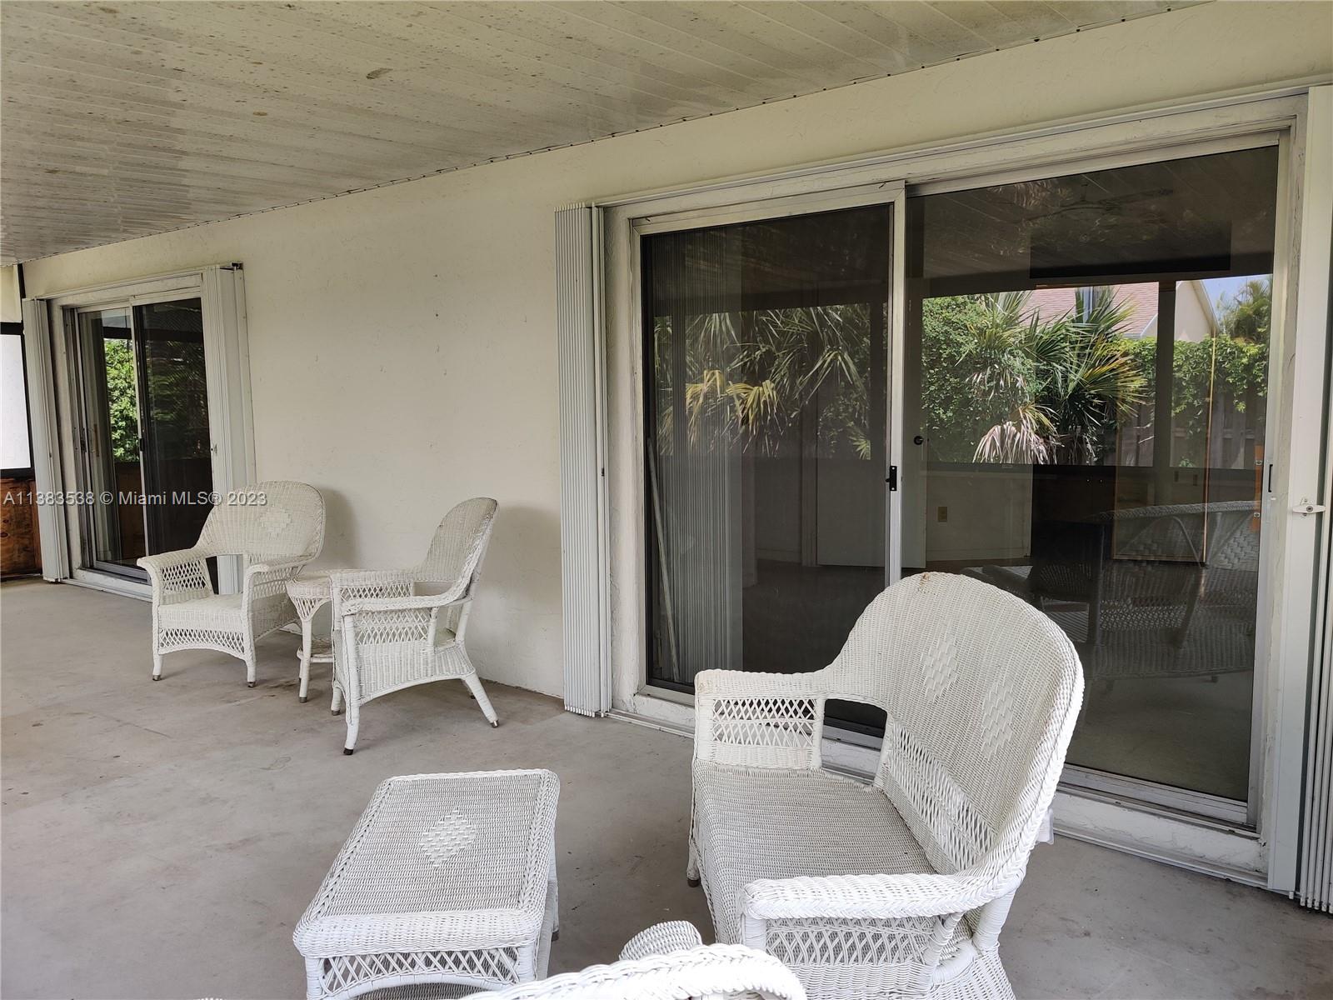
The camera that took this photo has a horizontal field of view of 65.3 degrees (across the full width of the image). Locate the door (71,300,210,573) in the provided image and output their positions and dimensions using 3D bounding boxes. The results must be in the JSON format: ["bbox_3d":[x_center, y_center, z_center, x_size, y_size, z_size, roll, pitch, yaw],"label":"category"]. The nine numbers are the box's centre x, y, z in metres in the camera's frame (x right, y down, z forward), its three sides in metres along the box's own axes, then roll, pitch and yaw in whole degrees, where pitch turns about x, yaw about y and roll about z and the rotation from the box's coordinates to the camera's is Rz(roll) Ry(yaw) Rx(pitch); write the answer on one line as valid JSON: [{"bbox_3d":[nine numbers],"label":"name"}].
[{"bbox_3d":[-3.613,-0.394,7.217,2.264,2.005,0.120,4,8,39],"label":"door"}]

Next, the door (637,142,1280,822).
[{"bbox_3d":[0.802,-0.091,3.676,2.364,1.995,0.120,4,8,39],"label":"door"}]

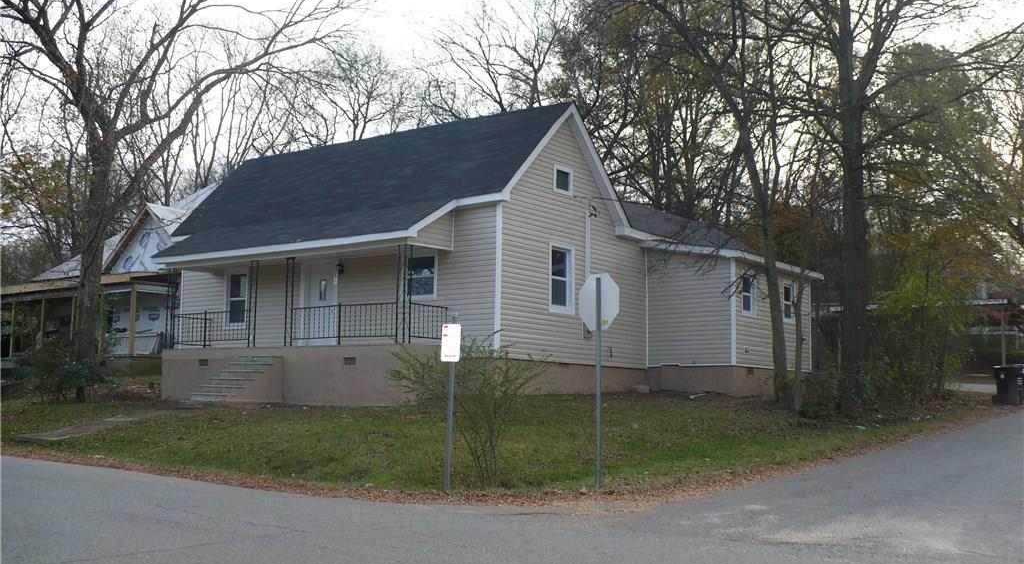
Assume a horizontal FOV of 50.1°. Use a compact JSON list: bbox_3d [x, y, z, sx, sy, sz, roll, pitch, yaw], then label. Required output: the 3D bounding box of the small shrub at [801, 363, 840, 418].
[{"bbox_3d":[6.906,2.417,24.500,0.900,1.260,0.900,-1,-7,16],"label":"small shrub"}]

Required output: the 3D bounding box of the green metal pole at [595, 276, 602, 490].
[{"bbox_3d":[1.156,1.334,14.565,0.075,2.825,0.055,-6,-9,44],"label":"green metal pole"}]

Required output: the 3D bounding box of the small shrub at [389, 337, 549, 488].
[{"bbox_3d":[-0.568,1.698,14.300,2.080,1.980,1.850,1,-7,-2],"label":"small shrub"}]

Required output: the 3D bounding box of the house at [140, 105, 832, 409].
[{"bbox_3d":[-0.904,-0.158,30.460,14.399,7.188,13.685,-4,-8,37],"label":"house"}]

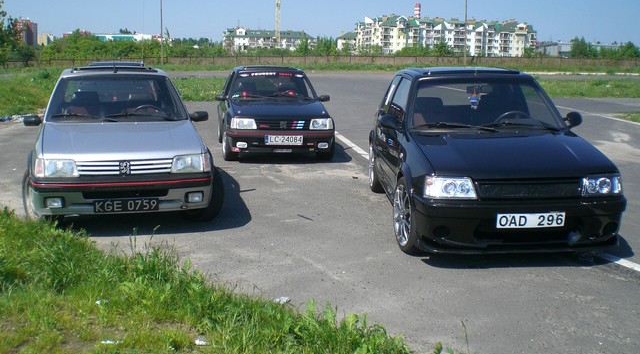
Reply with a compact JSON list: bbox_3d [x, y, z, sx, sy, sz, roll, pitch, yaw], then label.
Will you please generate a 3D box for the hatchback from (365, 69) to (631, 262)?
[{"bbox_3d":[1.426,-0.291,6.509,1.620,1.350,3.710,0,10,-2],"label":"hatchback"}]

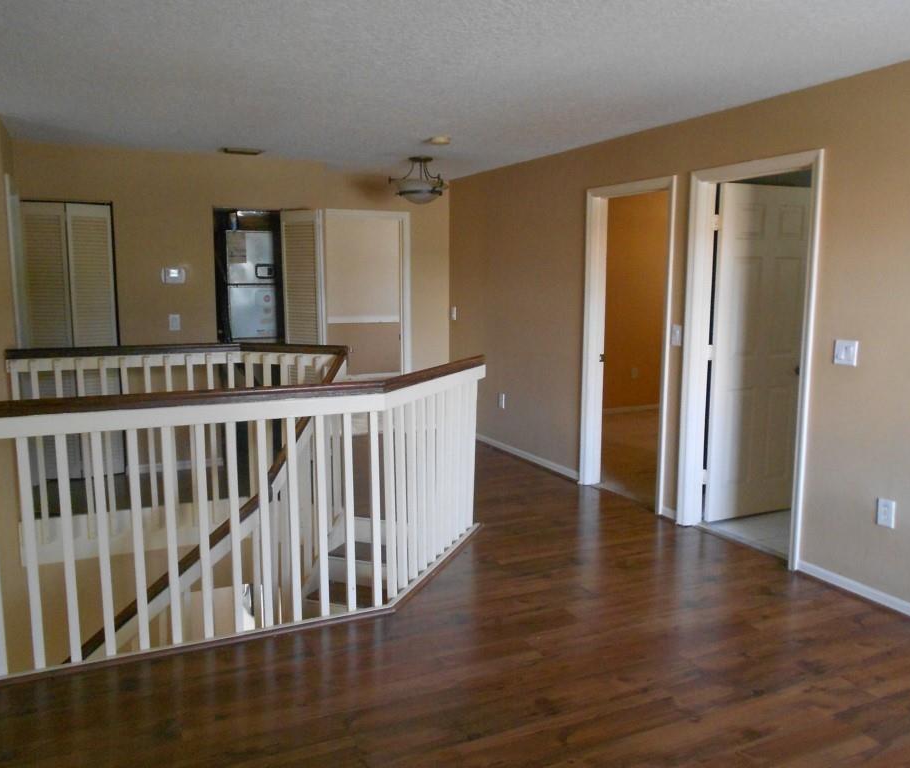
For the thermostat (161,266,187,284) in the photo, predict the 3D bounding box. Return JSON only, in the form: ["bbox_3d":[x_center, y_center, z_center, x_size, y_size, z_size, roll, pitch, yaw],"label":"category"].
[{"bbox_3d":[-2.119,-0.814,5.810,0.157,0.116,0.030,-4,9,-25],"label":"thermostat"}]

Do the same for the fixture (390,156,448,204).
[{"bbox_3d":[-0.267,-1.568,5.973,0.450,0.355,0.450,0,8,0],"label":"fixture"}]

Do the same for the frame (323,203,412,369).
[{"bbox_3d":[-0.858,-0.552,7.283,0.910,2.115,0.140,-4,9,-25],"label":"frame"}]

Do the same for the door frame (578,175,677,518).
[{"bbox_3d":[1.176,-0.261,5.169,0.145,2.118,0.923,-4,9,-25],"label":"door frame"}]

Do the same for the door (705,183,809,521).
[{"bbox_3d":[1.882,-0.177,4.766,0.762,2.035,0.040,-4,9,-25],"label":"door"}]

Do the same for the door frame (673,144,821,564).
[{"bbox_3d":[1.623,-0.133,4.249,0.145,2.118,0.905,-4,9,-25],"label":"door frame"}]

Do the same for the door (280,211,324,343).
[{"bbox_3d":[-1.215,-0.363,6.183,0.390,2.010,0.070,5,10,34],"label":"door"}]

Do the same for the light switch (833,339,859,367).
[{"bbox_3d":[1.847,-0.146,3.638,0.012,0.115,0.118,-4,9,-25],"label":"light switch"}]

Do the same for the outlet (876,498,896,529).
[{"bbox_3d":[1.961,0.590,3.501,0.010,0.118,0.078,-4,9,-25],"label":"outlet"}]

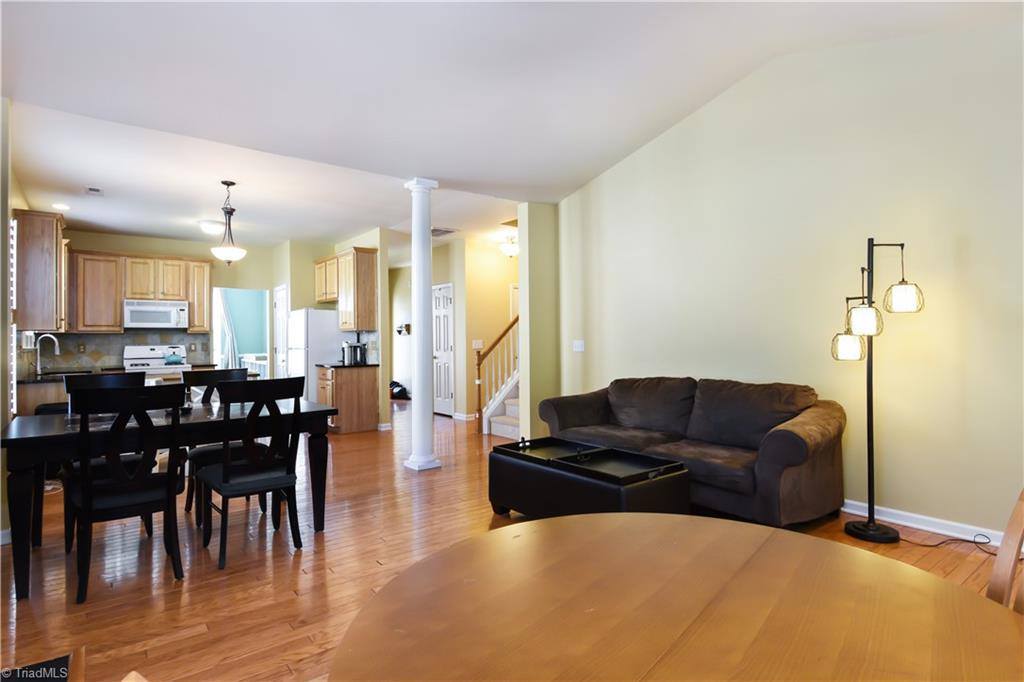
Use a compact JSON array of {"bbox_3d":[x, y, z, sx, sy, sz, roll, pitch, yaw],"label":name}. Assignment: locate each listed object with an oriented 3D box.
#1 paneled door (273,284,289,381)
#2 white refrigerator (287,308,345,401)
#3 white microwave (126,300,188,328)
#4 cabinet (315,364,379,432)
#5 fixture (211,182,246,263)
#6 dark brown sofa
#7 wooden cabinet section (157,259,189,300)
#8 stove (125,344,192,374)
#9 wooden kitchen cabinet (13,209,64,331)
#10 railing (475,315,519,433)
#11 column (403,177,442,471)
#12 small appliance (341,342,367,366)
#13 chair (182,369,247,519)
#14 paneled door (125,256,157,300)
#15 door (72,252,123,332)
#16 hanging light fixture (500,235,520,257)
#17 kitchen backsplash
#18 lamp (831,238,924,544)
[{"bbox_3d":[-3.720,0.198,8.297,0.040,2.090,0.810,0,0,-38],"label":"paneled door"},{"bbox_3d":[-2.773,0.376,7.508,0.740,1.665,0.820,-1,1,-38],"label":"white refrigerator"},{"bbox_3d":[-5.051,-0.369,7.273,0.740,0.390,0.400,-1,1,-38],"label":"white microwave"},{"bbox_3d":[-2.256,0.783,7.031,0.632,0.880,0.690,0,0,-38],"label":"cabinet"},{"bbox_3d":[-2.837,-1.173,5.133,0.366,0.822,0.366,0,0,-38],"label":"fixture"},{"bbox_3d":[1.321,0.773,4.199,0.900,0.880,2.370,-1,1,-38],"label":"dark brown sofa"},{"bbox_3d":[-4.820,-0.873,7.276,0.361,0.555,0.030,-1,1,-38],"label":"wooden cabinet section"},{"bbox_3d":[-5.134,0.658,7.423,0.760,1.180,0.680,0,0,-38],"label":"stove"},{"bbox_3d":[-4.750,-0.672,5.154,0.354,1.135,0.710,0,0,-38],"label":"wooden kitchen cabinet"},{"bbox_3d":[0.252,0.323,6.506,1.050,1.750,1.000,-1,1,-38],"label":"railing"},{"bbox_3d":[-0.861,-0.159,4.897,0.240,2.715,0.240,0,0,-38],"label":"column"},{"bbox_3d":[-2.141,0.163,6.856,0.300,0.325,0.240,-1,1,-38],"label":"small appliance"},{"bbox_3d":[-2.092,0.734,3.721,0.470,1.010,0.530,-1,1,-38],"label":"chair"},{"bbox_3d":[-5.302,-0.893,7.314,0.348,0.573,0.030,0,0,-38],"label":"paneled door"},{"bbox_3d":[-5.661,-0.648,7.034,0.485,1.060,0.030,0,0,-38],"label":"door"},{"bbox_3d":[-0.016,-1.417,7.642,0.360,0.344,0.360,0,0,0],"label":"hanging light fixture"},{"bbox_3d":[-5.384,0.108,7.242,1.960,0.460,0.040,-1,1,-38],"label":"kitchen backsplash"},{"bbox_3d":[2.315,0.288,3.225,0.490,1.850,0.440,0,1,0],"label":"lamp"}]

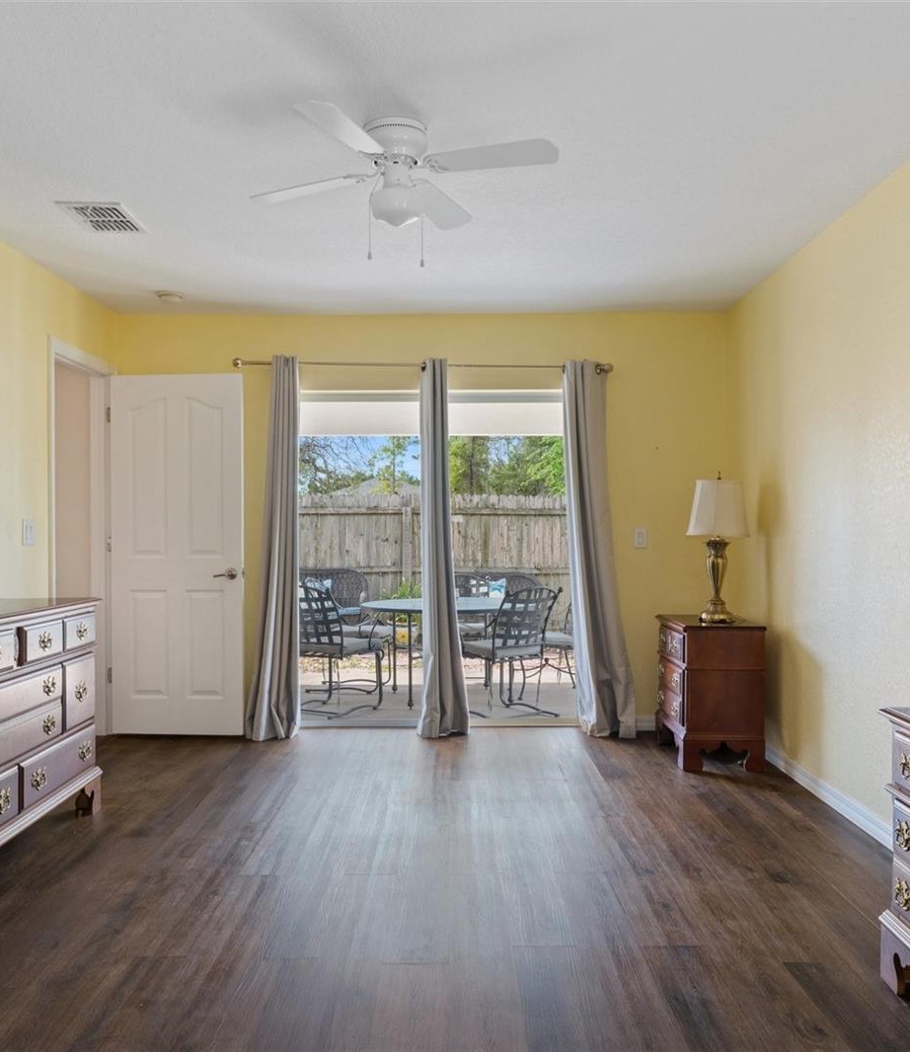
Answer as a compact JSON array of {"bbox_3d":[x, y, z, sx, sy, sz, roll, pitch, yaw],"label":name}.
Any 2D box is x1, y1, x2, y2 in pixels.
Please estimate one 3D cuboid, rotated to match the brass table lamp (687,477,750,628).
[{"bbox_3d":[1.356,0.105,4.740,0.325,0.757,0.325,0,0,0],"label":"brass table lamp"}]

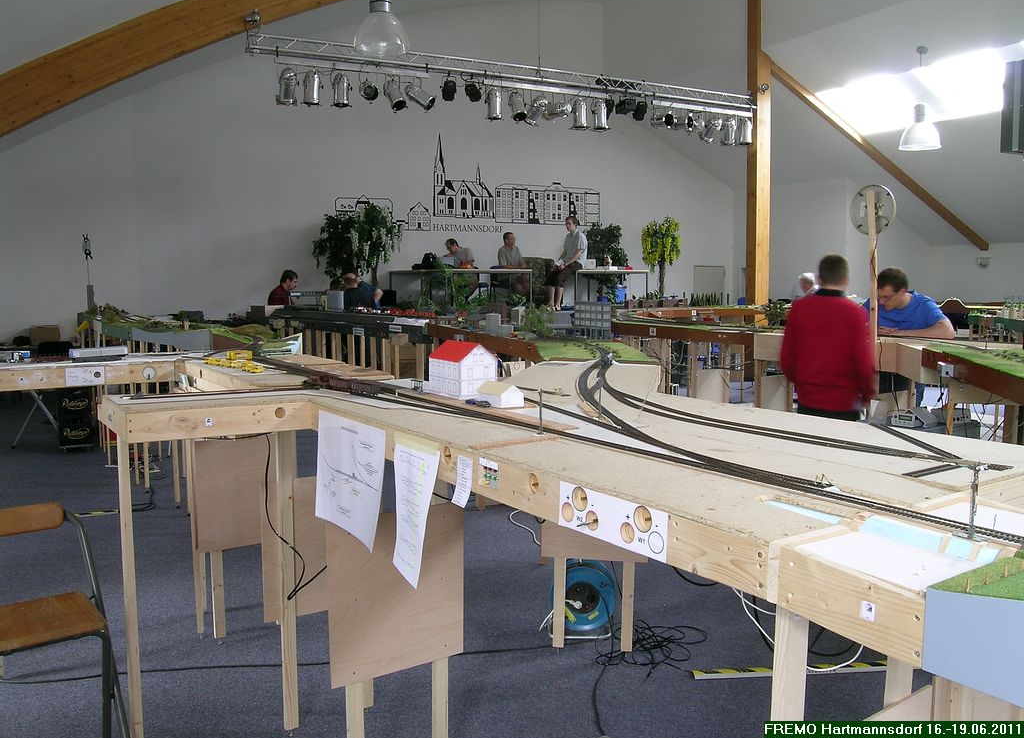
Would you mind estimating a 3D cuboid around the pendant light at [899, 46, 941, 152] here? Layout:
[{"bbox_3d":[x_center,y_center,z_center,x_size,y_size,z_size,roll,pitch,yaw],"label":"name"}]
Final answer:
[{"bbox_3d":[5.271,-3.481,10.700,0.540,1.280,0.540,3,7,26],"label":"pendant light"}]

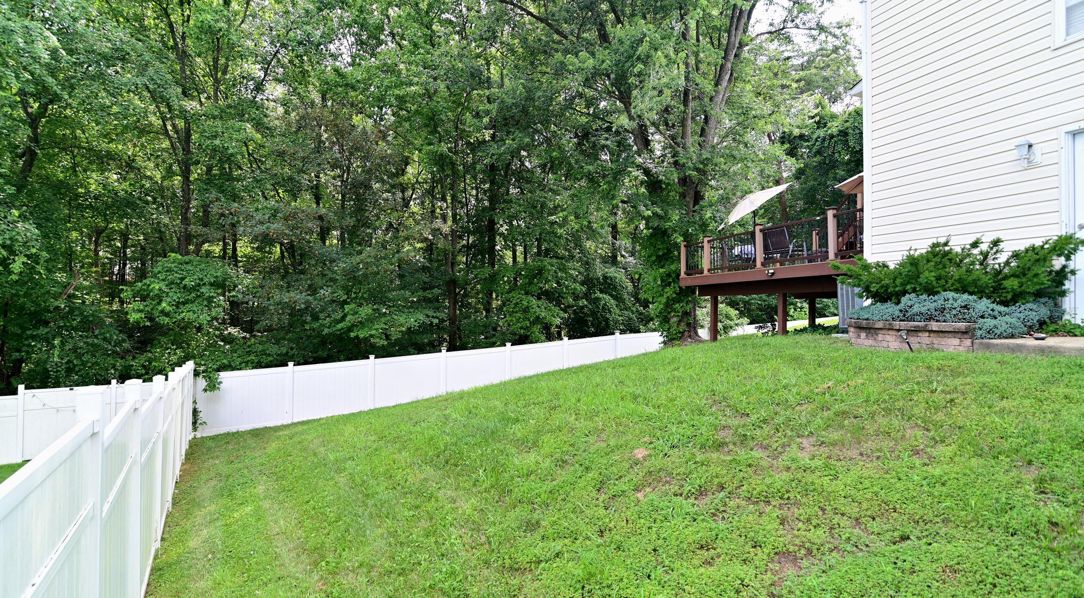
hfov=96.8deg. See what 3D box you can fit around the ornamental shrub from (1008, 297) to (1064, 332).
[{"bbox_3d":[4.990,0.165,4.870,0.500,0.350,0.450,1,-1,-21],"label":"ornamental shrub"}]

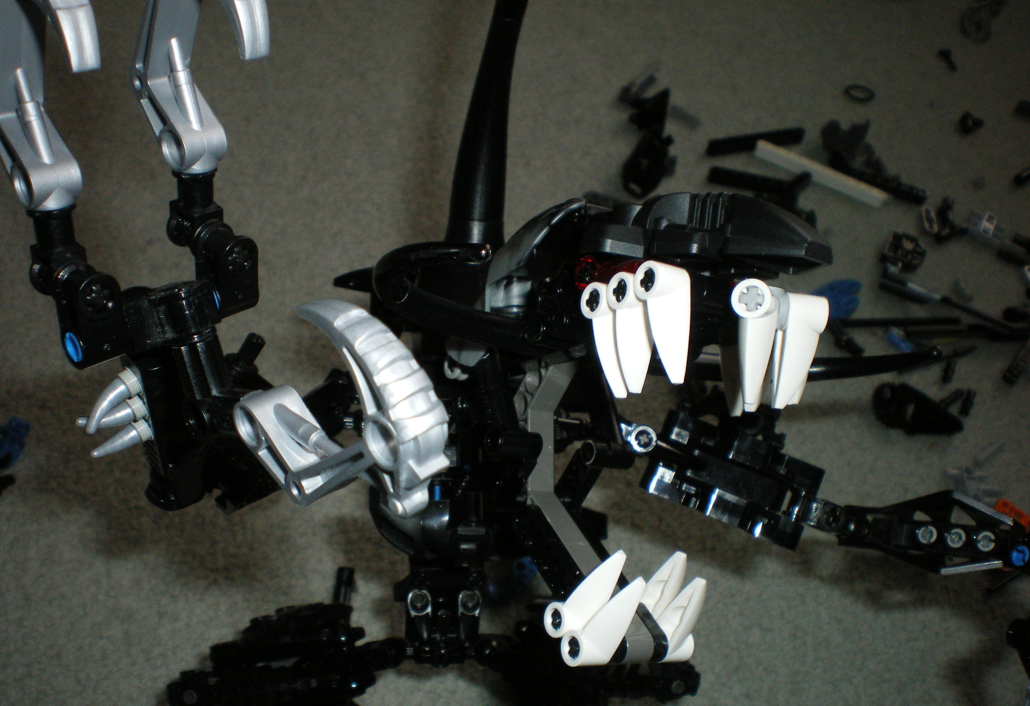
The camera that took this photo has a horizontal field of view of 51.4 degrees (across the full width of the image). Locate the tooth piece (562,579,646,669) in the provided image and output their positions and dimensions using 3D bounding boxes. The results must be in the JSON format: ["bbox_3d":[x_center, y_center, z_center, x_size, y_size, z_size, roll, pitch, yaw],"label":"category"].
[{"bbox_3d":[0.019,0.055,0.220,0.008,0.023,0.007,9,31,-36],"label":"tooth piece"}]

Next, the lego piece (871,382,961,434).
[{"bbox_3d":[0.205,0.028,0.546,0.044,0.012,0.023,8,45,5],"label":"lego piece"}]

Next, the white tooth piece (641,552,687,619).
[{"bbox_3d":[0.034,0.053,0.238,0.008,0.025,0.008,3,36,-29],"label":"white tooth piece"}]

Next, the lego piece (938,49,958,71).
[{"bbox_3d":[0.301,-0.204,0.744,0.008,0.006,0.020,-4,45,-5],"label":"lego piece"}]

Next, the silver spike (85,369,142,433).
[{"bbox_3d":[-0.080,0.010,0.212,0.014,0.007,0.005,-38,13,-14],"label":"silver spike"}]

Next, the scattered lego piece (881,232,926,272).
[{"bbox_3d":[0.213,-0.055,0.588,0.023,0.013,0.021,11,45,10],"label":"scattered lego piece"}]

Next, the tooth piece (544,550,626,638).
[{"bbox_3d":[0.015,0.051,0.226,0.008,0.023,0.007,9,31,-36],"label":"tooth piece"}]

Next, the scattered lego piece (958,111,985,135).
[{"bbox_3d":[0.318,-0.161,0.747,0.016,0.009,0.015,6,45,2],"label":"scattered lego piece"}]

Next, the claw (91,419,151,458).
[{"bbox_3d":[-0.081,0.018,0.220,0.014,0.006,0.005,-26,50,-14],"label":"claw"}]

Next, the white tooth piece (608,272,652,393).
[{"bbox_3d":[0.023,-0.004,0.214,0.008,0.023,0.007,7,-3,-34],"label":"white tooth piece"}]

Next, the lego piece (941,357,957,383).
[{"bbox_3d":[0.232,0.009,0.572,0.005,0.005,0.016,20,47,16],"label":"lego piece"}]

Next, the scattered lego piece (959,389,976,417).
[{"bbox_3d":[0.216,0.024,0.513,0.005,0.005,0.016,22,48,20],"label":"scattered lego piece"}]

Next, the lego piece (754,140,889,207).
[{"bbox_3d":[0.198,-0.116,0.695,0.092,0.008,0.008,29,50,23],"label":"lego piece"}]

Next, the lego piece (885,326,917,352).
[{"bbox_3d":[0.211,-0.007,0.586,0.008,0.007,0.017,-19,49,-21],"label":"lego piece"}]

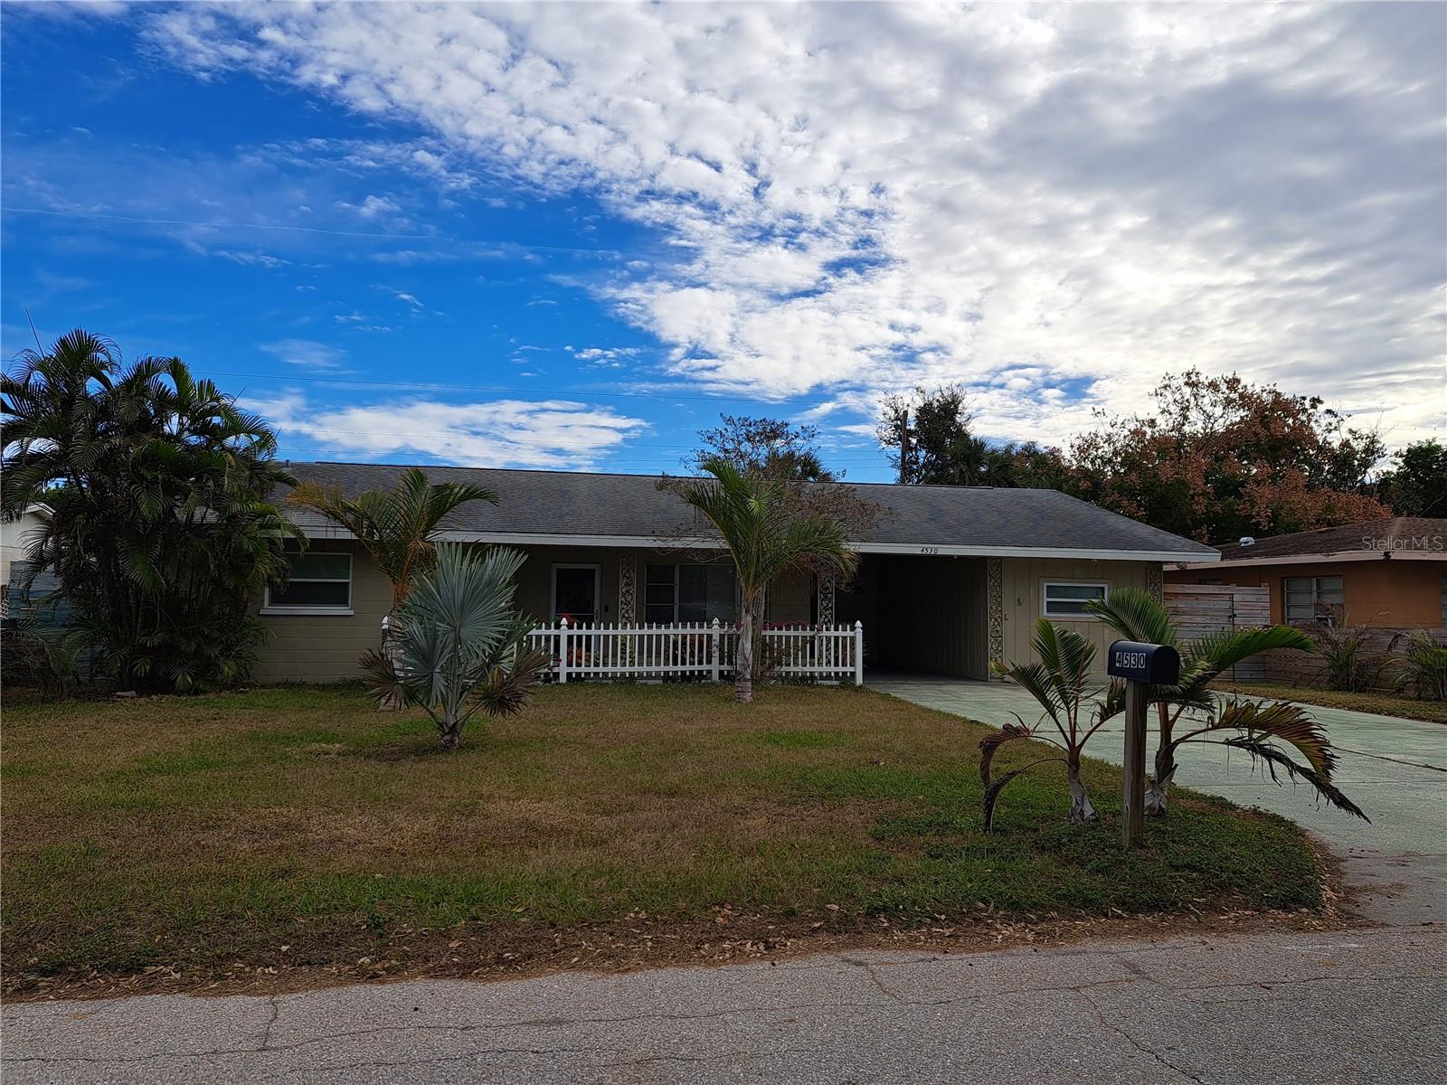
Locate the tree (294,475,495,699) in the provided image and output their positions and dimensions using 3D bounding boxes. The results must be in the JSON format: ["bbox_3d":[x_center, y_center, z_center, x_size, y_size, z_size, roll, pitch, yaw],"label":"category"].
[{"bbox_3d":[-4.179,0.599,12.559,2.500,2.990,2.300,2,-4,-11],"label":"tree"}]

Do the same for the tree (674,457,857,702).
[{"bbox_3d":[0.583,0.546,14.344,2.500,3.460,2.400,2,-4,-11],"label":"tree"}]

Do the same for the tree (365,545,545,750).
[{"bbox_3d":[-2.546,0.982,9.363,1.700,1.870,1.650,2,-4,-11],"label":"tree"}]

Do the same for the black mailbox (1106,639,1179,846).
[{"bbox_3d":[2.576,1.243,6.161,0.180,1.260,0.510,1,-4,-7],"label":"black mailbox"}]

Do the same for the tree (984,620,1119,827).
[{"bbox_3d":[2.117,1.163,6.460,0.850,1.300,0.950,2,-4,-11],"label":"tree"}]

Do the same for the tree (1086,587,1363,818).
[{"bbox_3d":[3.361,1.083,6.704,1.800,1.520,1.500,2,-4,-11],"label":"tree"}]

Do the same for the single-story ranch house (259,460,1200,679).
[{"bbox_3d":[-0.954,0.579,22.649,18.700,4.360,11.400,2,-4,-11],"label":"single-story ranch house"}]

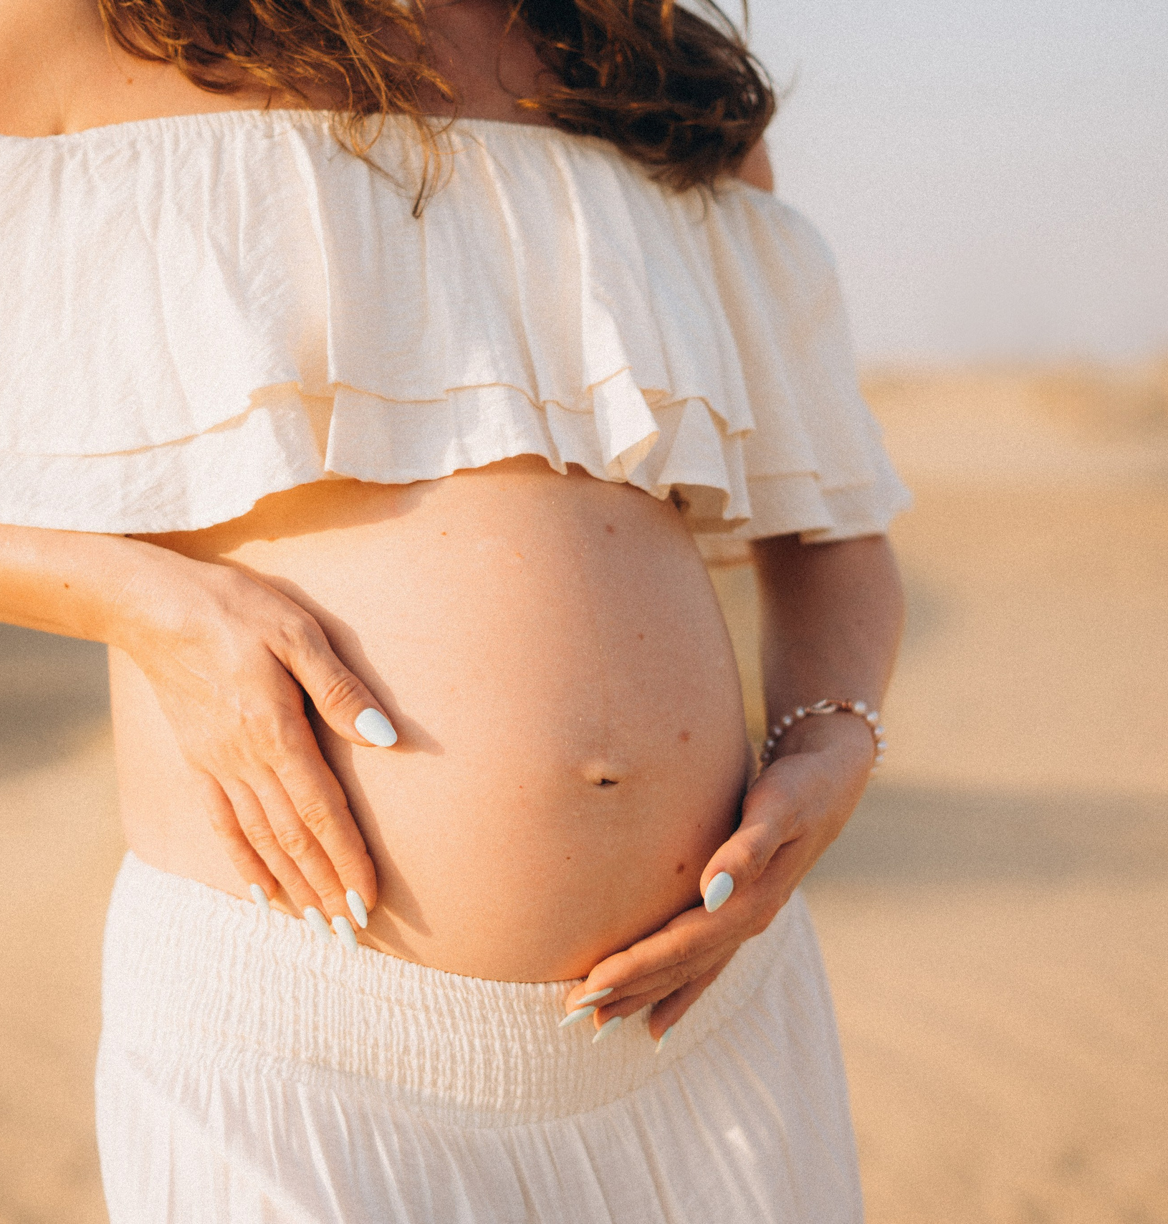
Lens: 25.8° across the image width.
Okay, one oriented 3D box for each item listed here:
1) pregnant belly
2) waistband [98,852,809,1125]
[{"bbox_3d":[-0.072,0.034,1.213,0.305,0.220,0.300,-3,6,-28],"label":"pregnant belly"},{"bbox_3d":[-0.060,0.155,1.234,0.345,0.108,0.285,-3,6,-28],"label":"waistband"}]

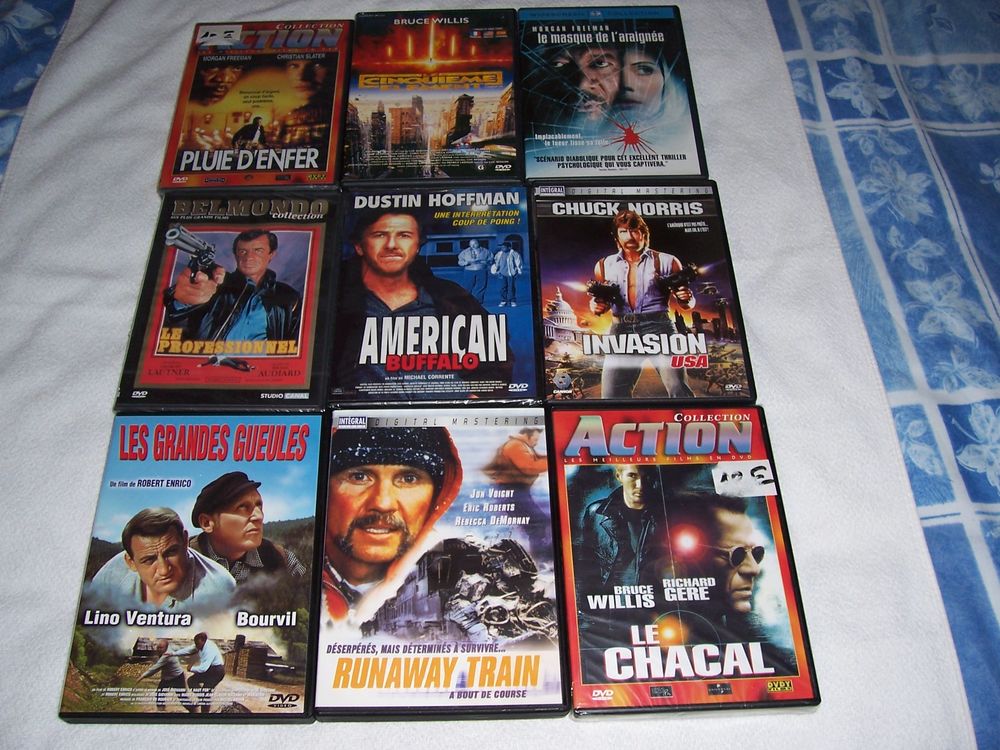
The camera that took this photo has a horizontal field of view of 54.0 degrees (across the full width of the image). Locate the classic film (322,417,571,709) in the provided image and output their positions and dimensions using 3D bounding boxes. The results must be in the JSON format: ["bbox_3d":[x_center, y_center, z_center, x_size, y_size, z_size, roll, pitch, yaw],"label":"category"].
[{"bbox_3d":[-0.035,0.105,0.590,0.136,0.015,0.190,-1,58,-1],"label":"classic film"}]

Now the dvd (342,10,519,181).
[{"bbox_3d":[-0.052,-0.224,0.792,0.136,0.015,0.190,-1,58,-1],"label":"dvd"}]

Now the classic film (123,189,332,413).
[{"bbox_3d":[-0.182,-0.056,0.688,0.136,0.015,0.190,-1,58,-1],"label":"classic film"}]

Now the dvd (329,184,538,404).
[{"bbox_3d":[-0.044,-0.059,0.691,0.136,0.015,0.190,-1,58,-1],"label":"dvd"}]

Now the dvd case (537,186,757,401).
[{"bbox_3d":[0.096,-0.060,0.692,0.136,0.015,0.190,-1,58,-1],"label":"dvd case"}]

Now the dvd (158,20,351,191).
[{"bbox_3d":[-0.188,-0.216,0.786,0.136,0.015,0.190,-1,58,-1],"label":"dvd"}]

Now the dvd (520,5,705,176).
[{"bbox_3d":[0.086,-0.226,0.794,0.136,0.015,0.190,-1,58,-1],"label":"dvd"}]

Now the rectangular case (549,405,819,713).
[{"bbox_3d":[0.104,0.104,0.591,0.136,0.015,0.190,-1,58,-1],"label":"rectangular case"}]

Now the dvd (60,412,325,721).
[{"bbox_3d":[-0.174,0.108,0.588,0.136,0.015,0.190,-2,58,-1],"label":"dvd"}]

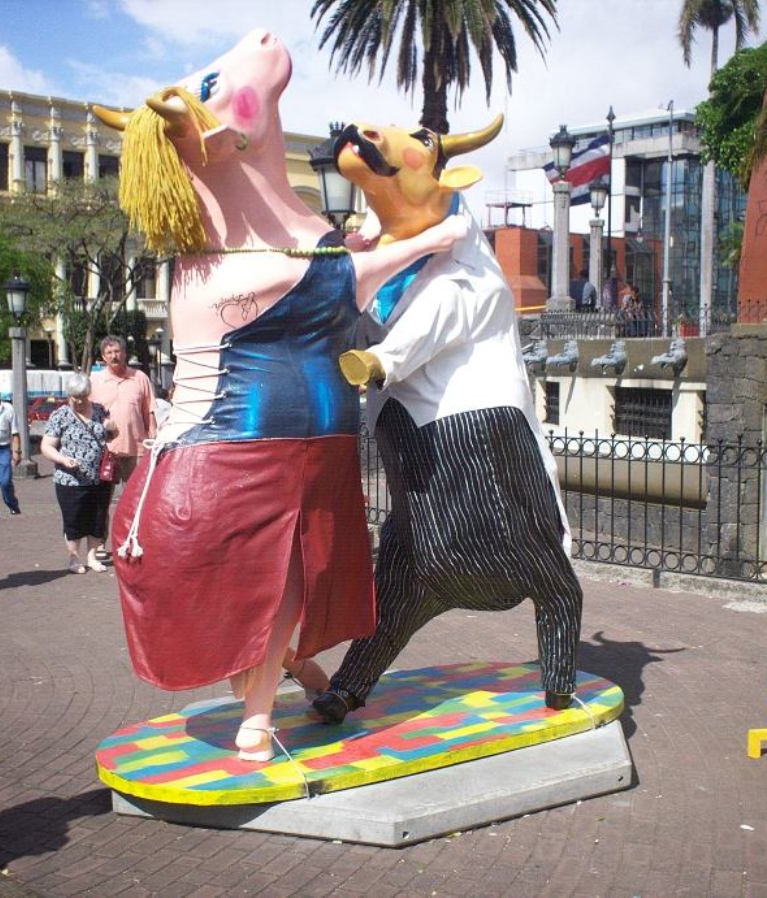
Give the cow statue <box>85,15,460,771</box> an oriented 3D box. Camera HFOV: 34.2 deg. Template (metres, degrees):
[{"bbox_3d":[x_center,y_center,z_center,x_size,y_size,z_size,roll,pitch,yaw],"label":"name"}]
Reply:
[{"bbox_3d":[-0.468,-0.202,4.900,1.360,2.720,0.840,-3,5,-28],"label":"cow statue"}]

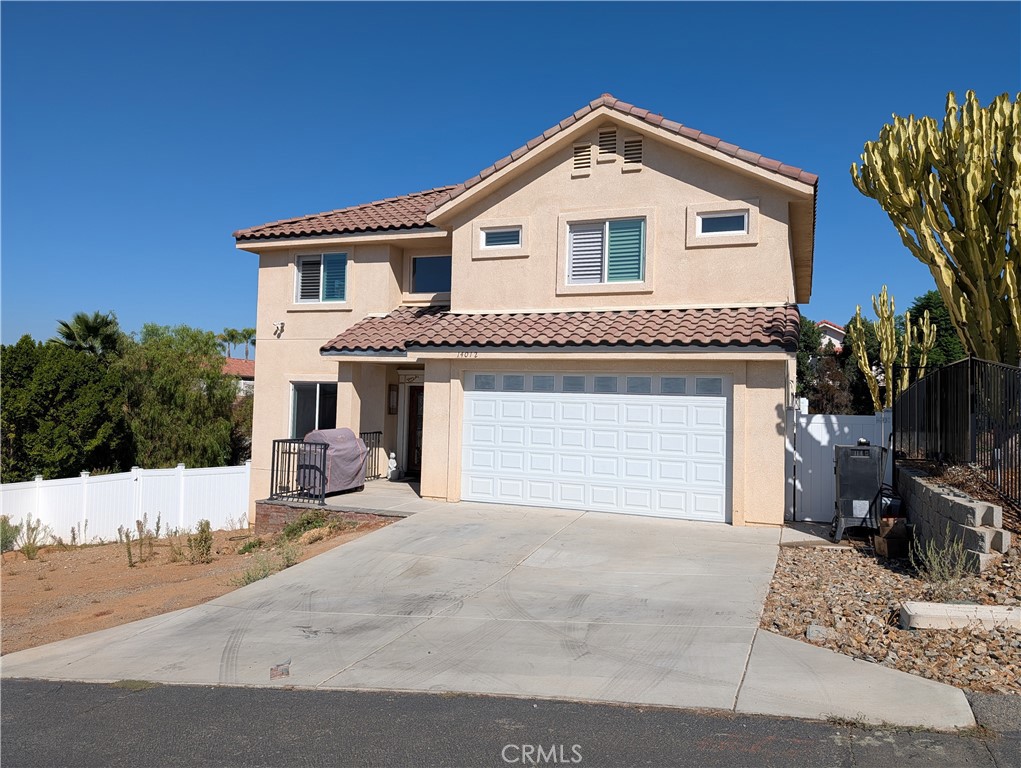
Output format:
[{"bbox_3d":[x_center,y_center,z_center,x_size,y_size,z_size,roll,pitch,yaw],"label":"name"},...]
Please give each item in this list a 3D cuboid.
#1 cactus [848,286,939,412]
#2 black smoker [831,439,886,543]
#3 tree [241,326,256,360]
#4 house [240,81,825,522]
[{"bbox_3d":[9.460,-0.550,17.500,2.200,3.750,2.000,1,-1,23],"label":"cactus"},{"bbox_3d":[5.130,1.556,10.400,0.650,1.460,0.500,1,-2,15],"label":"black smoker"},{"bbox_3d":[-35.000,-2.900,95.000,2.800,9.400,2.800,1,-1,23],"label":"tree"},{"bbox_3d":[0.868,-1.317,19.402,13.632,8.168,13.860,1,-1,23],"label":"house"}]

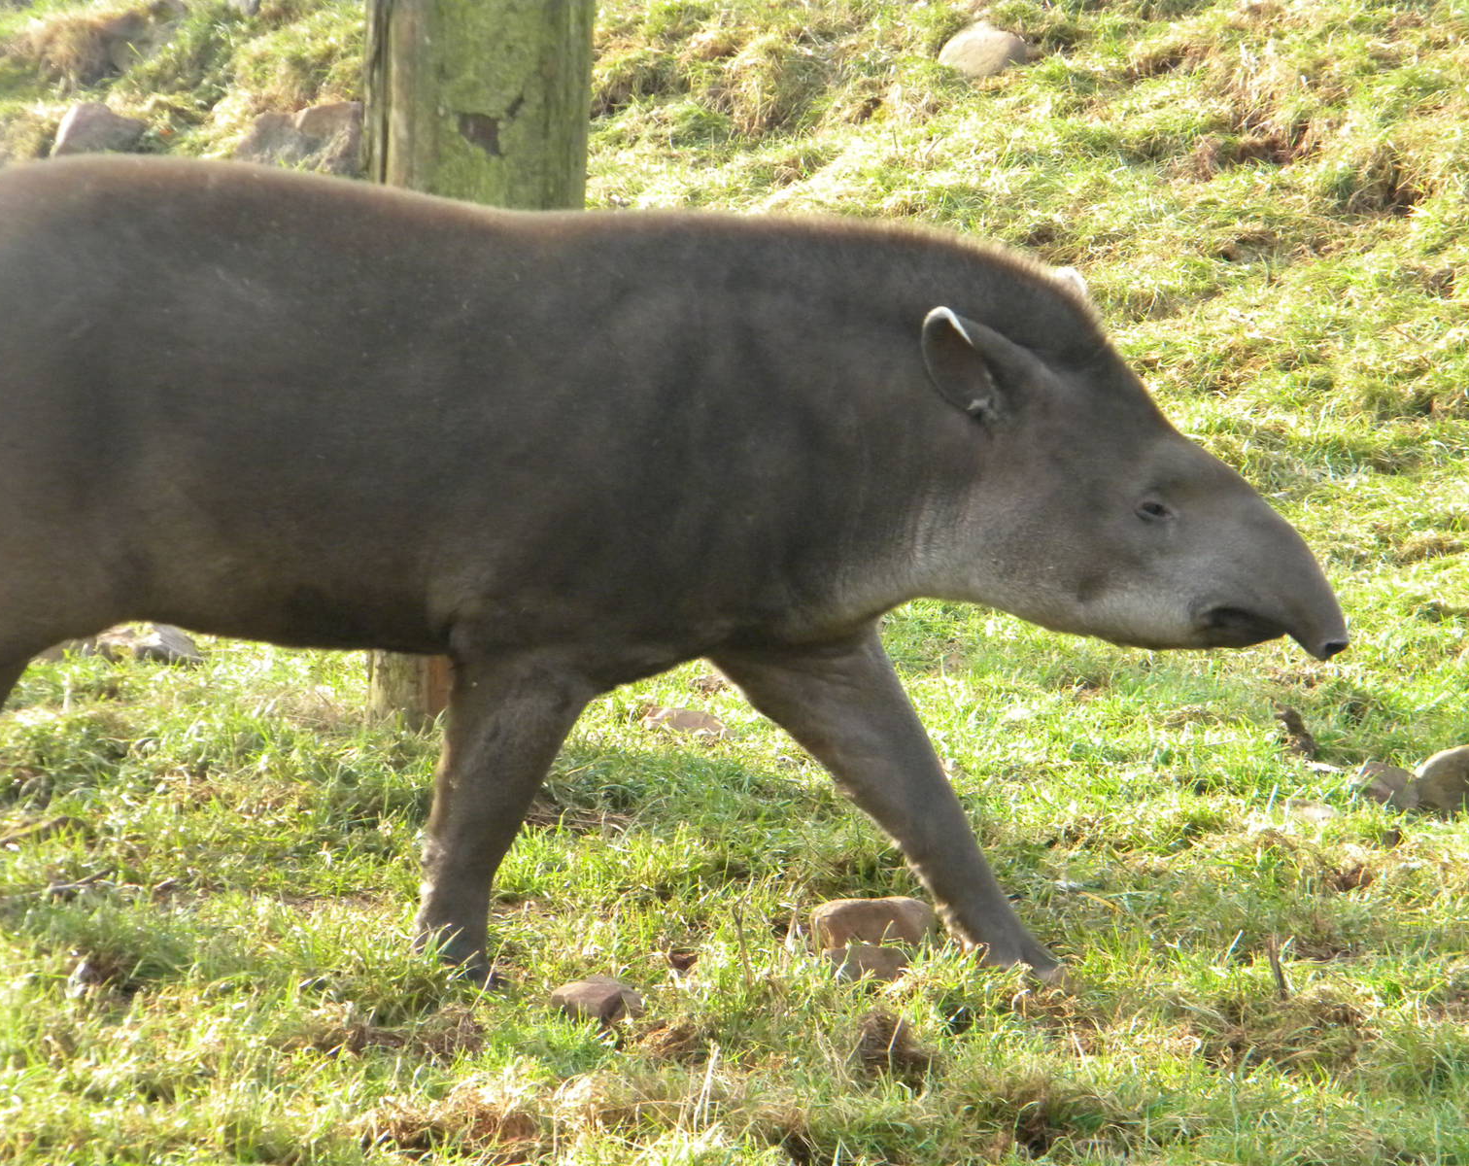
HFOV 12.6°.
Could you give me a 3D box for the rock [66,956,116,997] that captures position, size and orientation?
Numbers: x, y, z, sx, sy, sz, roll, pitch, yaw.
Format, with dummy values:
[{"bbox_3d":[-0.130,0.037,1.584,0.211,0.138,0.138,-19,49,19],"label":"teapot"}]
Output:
[{"bbox_3d":[-0.710,0.435,7.330,0.055,0.043,0.050,0,8,0],"label":"rock"}]

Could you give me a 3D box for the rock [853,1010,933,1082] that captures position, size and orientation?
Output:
[{"bbox_3d":[0.166,0.485,6.960,0.092,0.068,0.075,0,8,0],"label":"rock"}]

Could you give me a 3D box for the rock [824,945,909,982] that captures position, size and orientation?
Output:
[{"bbox_3d":[0.148,0.427,7.450,0.097,0.043,0.070,0,8,0],"label":"rock"}]

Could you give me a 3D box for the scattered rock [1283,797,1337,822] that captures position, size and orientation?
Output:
[{"bbox_3d":[0.728,0.288,8.400,0.072,0.030,0.055,0,8,0],"label":"scattered rock"}]

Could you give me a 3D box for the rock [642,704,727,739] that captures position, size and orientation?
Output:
[{"bbox_3d":[-0.070,0.189,8.970,0.115,0.038,0.085,0,8,0],"label":"rock"}]

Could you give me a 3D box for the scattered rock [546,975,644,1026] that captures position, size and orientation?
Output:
[{"bbox_3d":[-0.150,0.455,7.230,0.098,0.045,0.080,-2,8,-15],"label":"scattered rock"}]

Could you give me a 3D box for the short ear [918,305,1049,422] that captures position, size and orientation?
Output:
[{"bbox_3d":[0.273,-0.237,7.270,0.120,0.122,0.080,3,9,22],"label":"short ear"}]

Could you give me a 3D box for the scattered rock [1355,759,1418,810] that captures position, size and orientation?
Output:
[{"bbox_3d":[0.835,0.259,8.500,0.085,0.060,0.070,0,8,0],"label":"scattered rock"}]

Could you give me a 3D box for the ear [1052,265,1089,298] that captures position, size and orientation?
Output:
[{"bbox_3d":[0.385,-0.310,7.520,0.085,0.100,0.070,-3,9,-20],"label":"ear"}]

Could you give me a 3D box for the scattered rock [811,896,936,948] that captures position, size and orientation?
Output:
[{"bbox_3d":[0.158,0.388,7.550,0.138,0.060,0.095,0,8,0],"label":"scattered rock"}]

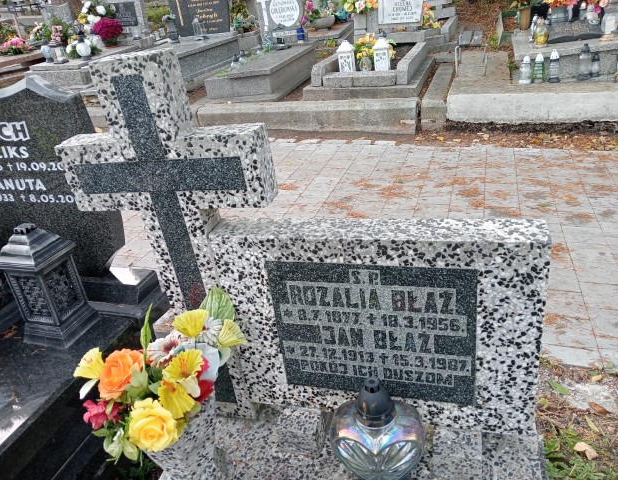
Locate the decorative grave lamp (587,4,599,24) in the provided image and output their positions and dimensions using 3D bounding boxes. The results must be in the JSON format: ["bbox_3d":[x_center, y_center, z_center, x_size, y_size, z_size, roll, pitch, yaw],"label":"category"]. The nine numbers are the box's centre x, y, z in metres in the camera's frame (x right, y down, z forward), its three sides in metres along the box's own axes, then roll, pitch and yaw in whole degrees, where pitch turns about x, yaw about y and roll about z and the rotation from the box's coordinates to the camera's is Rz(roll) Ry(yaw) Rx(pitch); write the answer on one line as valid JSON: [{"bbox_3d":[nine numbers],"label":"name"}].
[{"bbox_3d":[3.210,-2.554,5.850,0.130,0.220,0.130,2,29,18],"label":"decorative grave lamp"}]

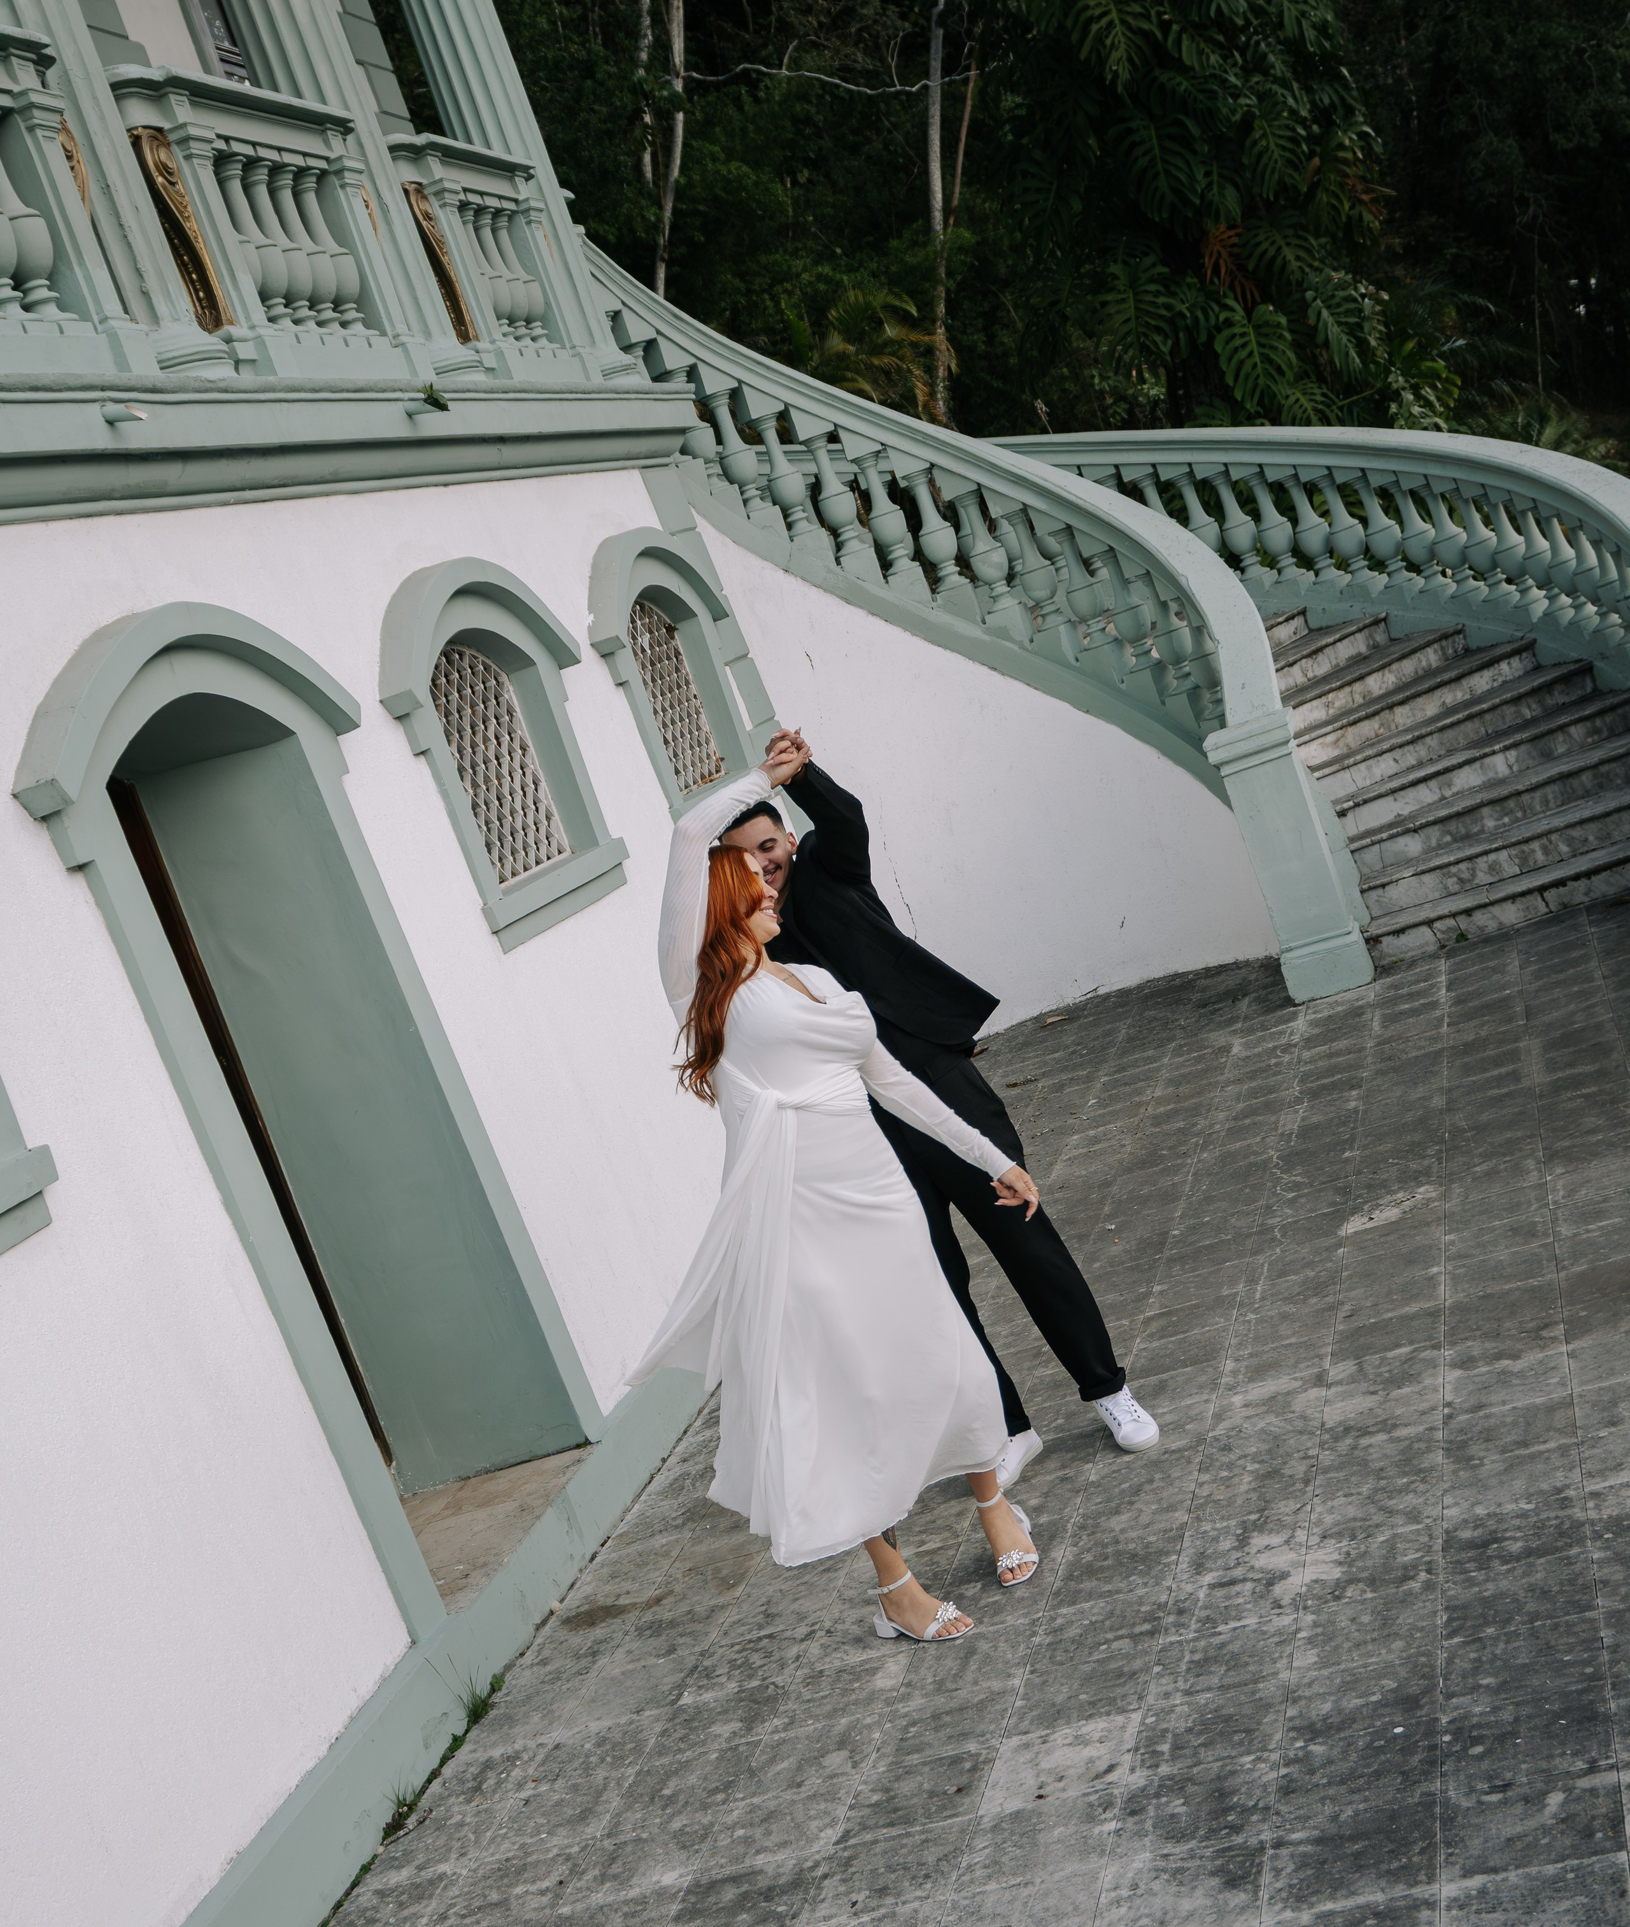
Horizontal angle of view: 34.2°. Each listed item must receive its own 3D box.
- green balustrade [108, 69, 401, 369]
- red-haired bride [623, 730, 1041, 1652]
[{"bbox_3d":[-1.485,-1.956,7.276,0.240,0.840,1.220,-18,7,16],"label":"green balustrade"},{"bbox_3d":[-0.026,0.470,5.322,0.830,1.780,0.570,-14,9,39],"label":"red-haired bride"}]

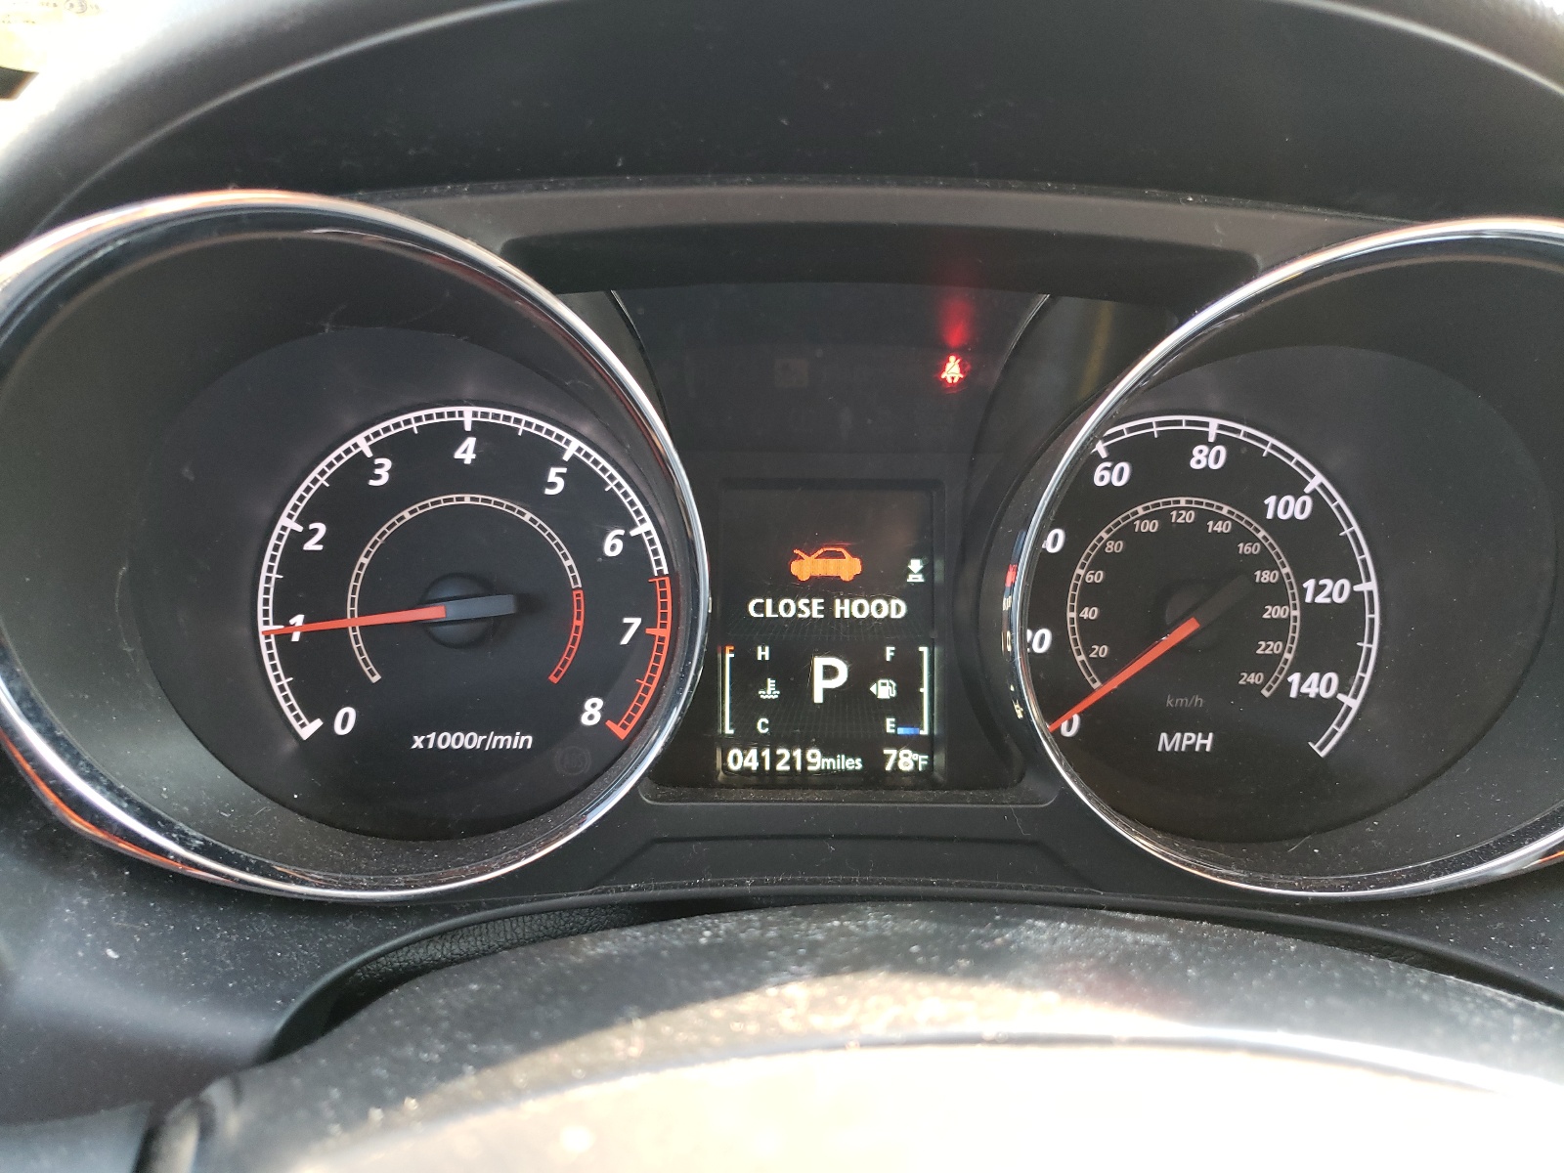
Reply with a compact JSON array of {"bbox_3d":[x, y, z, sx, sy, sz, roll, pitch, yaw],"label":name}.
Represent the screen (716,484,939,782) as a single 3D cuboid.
[{"bbox_3d":[0.012,0.012,0.310,0.058,0.078,0.010,0,-2,-3],"label":"screen"}]

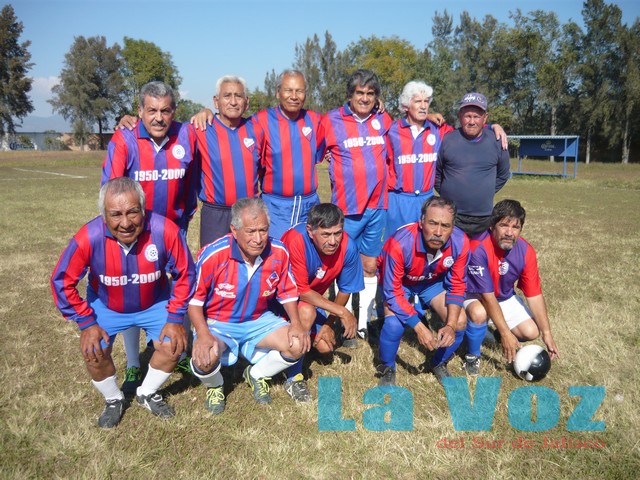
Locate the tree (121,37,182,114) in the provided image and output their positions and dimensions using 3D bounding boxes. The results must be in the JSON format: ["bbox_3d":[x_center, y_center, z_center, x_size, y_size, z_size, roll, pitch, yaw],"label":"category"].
[{"bbox_3d":[-24.415,-20.538,87.881,9.800,16.000,9.500,0,9,0],"label":"tree"}]

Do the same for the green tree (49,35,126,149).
[{"bbox_3d":[-30.645,-18.708,80.070,10.200,14.800,9.800,0,9,0],"label":"green tree"}]

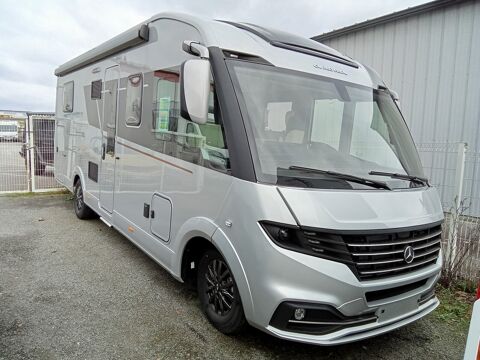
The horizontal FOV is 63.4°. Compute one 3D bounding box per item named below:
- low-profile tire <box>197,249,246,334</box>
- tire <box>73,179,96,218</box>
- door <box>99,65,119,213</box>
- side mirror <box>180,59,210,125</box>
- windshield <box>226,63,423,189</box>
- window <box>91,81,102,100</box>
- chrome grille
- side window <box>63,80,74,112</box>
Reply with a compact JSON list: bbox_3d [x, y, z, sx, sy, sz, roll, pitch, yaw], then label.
[{"bbox_3d":[-0.084,0.876,3.217,0.235,0.720,0.720,0,8,-34],"label":"low-profile tire"},{"bbox_3d":[-2.612,0.280,6.625,0.235,0.720,0.720,0,8,-34],"label":"tire"},{"bbox_3d":[-1.696,-0.526,5.126,0.060,1.860,0.620,0,8,-34],"label":"door"},{"bbox_3d":[-0.342,-0.647,2.886,0.200,0.480,0.150,2,7,-22],"label":"side mirror"},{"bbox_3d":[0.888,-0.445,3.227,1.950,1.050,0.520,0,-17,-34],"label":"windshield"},{"bbox_3d":[-2.070,-1.308,5.663,0.060,0.260,0.570,0,8,-34],"label":"window"},{"bbox_3d":[1.111,0.491,2.822,1.500,0.370,0.250,0,8,-34],"label":"chrome grille"},{"bbox_3d":[-3.263,-1.573,7.433,0.060,0.560,0.950,0,8,-34],"label":"side window"}]

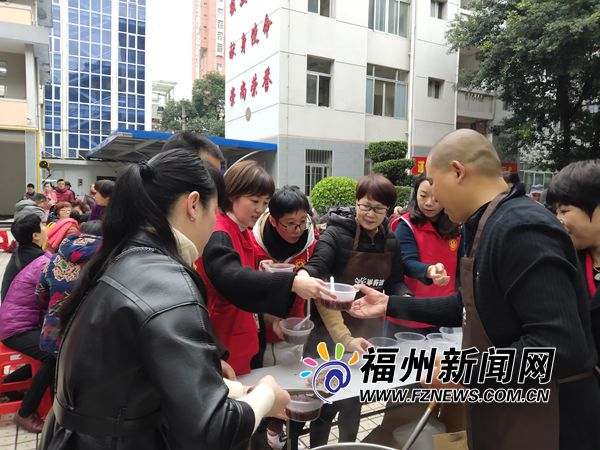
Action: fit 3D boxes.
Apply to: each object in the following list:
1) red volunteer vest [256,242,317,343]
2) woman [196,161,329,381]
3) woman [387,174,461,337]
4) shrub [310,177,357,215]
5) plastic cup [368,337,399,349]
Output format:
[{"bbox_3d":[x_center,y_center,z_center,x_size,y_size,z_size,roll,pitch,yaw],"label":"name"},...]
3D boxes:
[{"bbox_3d":[-0.075,0.280,2.180,0.460,0.620,0.330,0,4,-9],"label":"red volunteer vest"},{"bbox_3d":[-0.148,0.549,1.779,0.620,1.590,0.480,4,5,40],"label":"woman"},{"bbox_3d":[0.720,0.510,2.550,0.500,1.600,0.380,-1,4,-22],"label":"woman"},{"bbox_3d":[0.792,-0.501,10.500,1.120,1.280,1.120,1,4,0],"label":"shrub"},{"bbox_3d":[0.377,0.561,2.035,0.135,0.065,0.135,1,4,0],"label":"plastic cup"}]

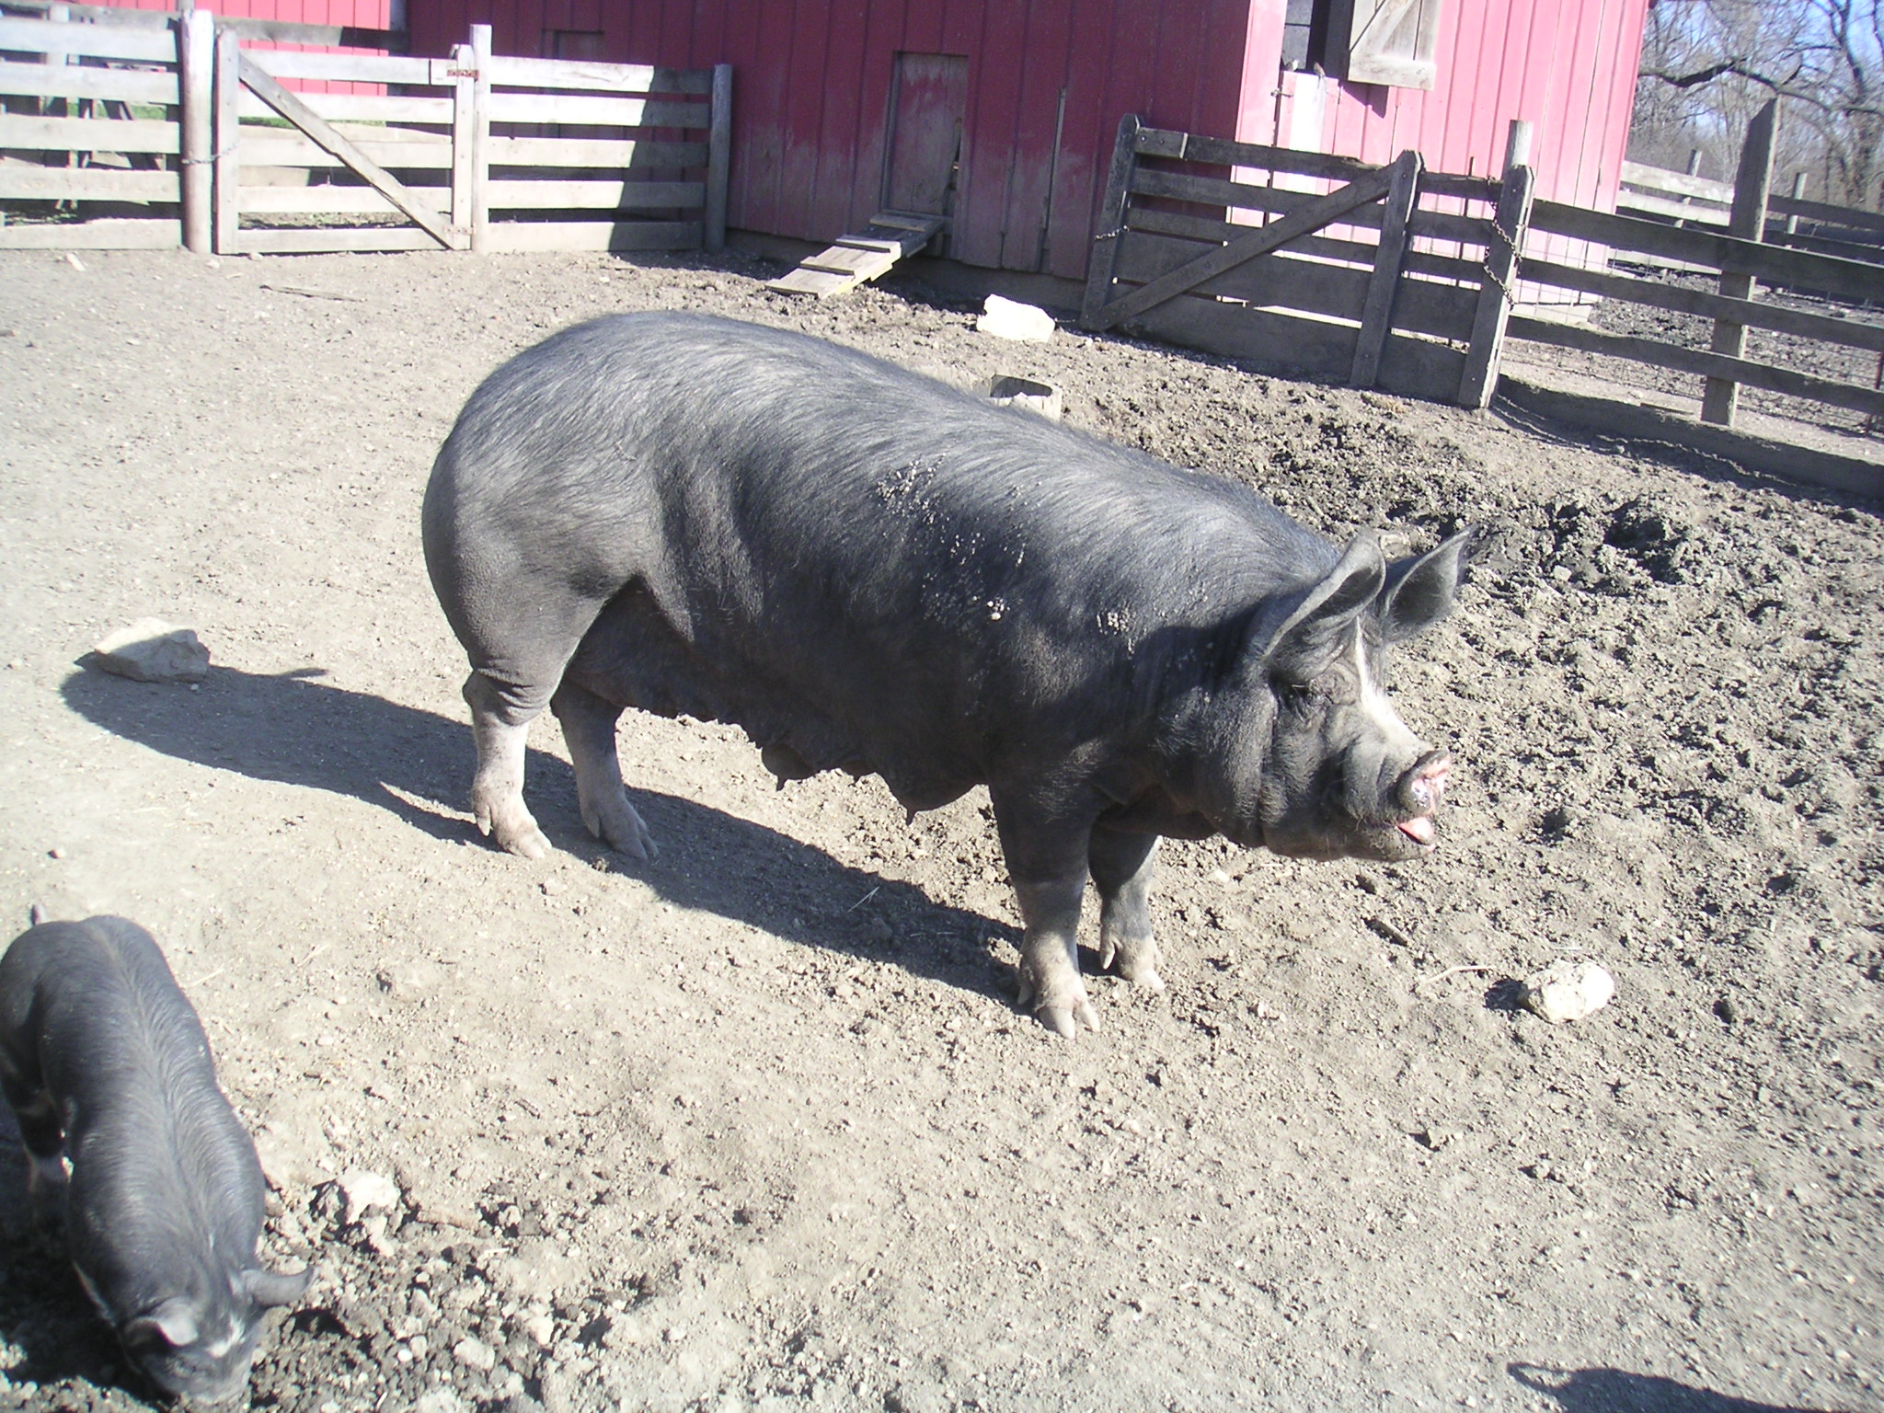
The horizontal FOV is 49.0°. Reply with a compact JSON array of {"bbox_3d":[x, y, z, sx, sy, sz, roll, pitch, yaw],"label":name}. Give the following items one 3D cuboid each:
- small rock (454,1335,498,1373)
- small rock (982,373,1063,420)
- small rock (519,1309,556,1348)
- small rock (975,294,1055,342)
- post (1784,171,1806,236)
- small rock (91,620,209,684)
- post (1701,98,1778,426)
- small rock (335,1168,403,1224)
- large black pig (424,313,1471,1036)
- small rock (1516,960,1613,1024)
[{"bbox_3d":[-0.472,0.655,2.093,0.046,0.028,0.036,1,17,-12],"label":"small rock"},{"bbox_3d":[0.326,-1.237,8.308,0.310,0.170,0.260,5,17,1],"label":"small rock"},{"bbox_3d":[-0.419,0.644,2.142,0.038,0.028,0.034,1,17,-11],"label":"small rock"},{"bbox_3d":[0.386,-2.054,10.955,0.420,0.210,0.280,5,17,1],"label":"small rock"},{"bbox_3d":[8.158,-4.582,19.900,0.110,1.120,0.110,14,19,29],"label":"post"},{"bbox_3d":[-1.613,-0.114,4.212,0.240,0.095,0.170,-2,18,-21],"label":"small rock"},{"bbox_3d":[3.699,-2.056,9.580,0.140,1.498,0.130,14,19,29],"label":"post"},{"bbox_3d":[-0.649,0.555,2.346,0.075,0.045,0.058,0,17,-16],"label":"small rock"},{"bbox_3d":[-0.069,-0.067,3.073,1.677,0.896,0.510,13,19,26],"label":"large black pig"},{"bbox_3d":[0.947,0.431,3.133,0.145,0.072,0.110,10,18,18],"label":"small rock"}]

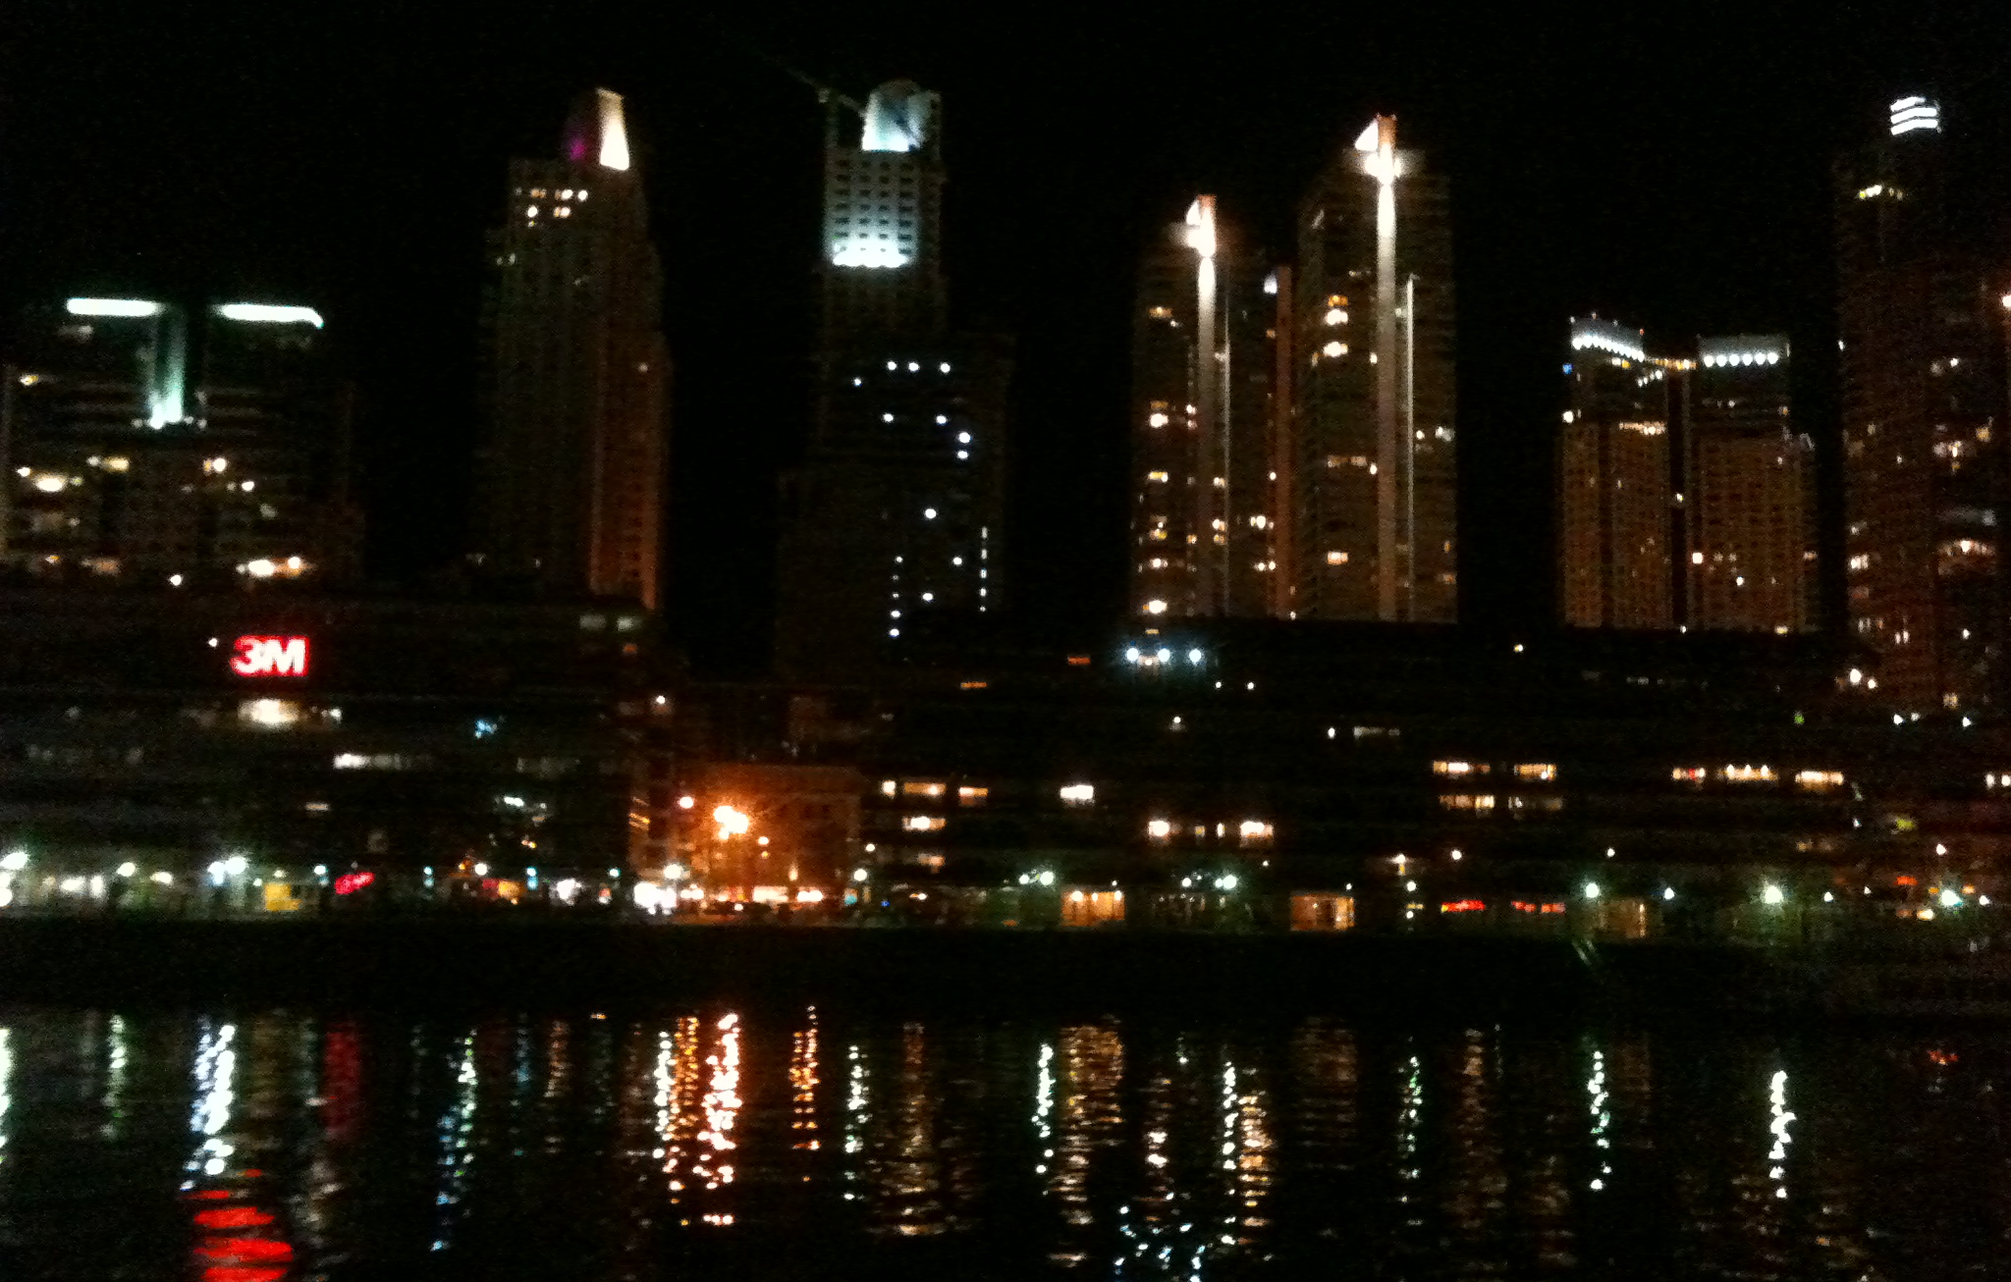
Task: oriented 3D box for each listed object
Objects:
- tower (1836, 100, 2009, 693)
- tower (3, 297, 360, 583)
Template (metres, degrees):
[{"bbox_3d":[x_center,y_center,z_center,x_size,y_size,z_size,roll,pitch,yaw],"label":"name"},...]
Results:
[{"bbox_3d":[182.200,-27.840,402.080,27.000,165.600,25.000,7,-10,-42],"label":"tower"},{"bbox_3d":[-137.310,-7.510,341.450,49.000,101.000,25.000,1,-7,0],"label":"tower"}]

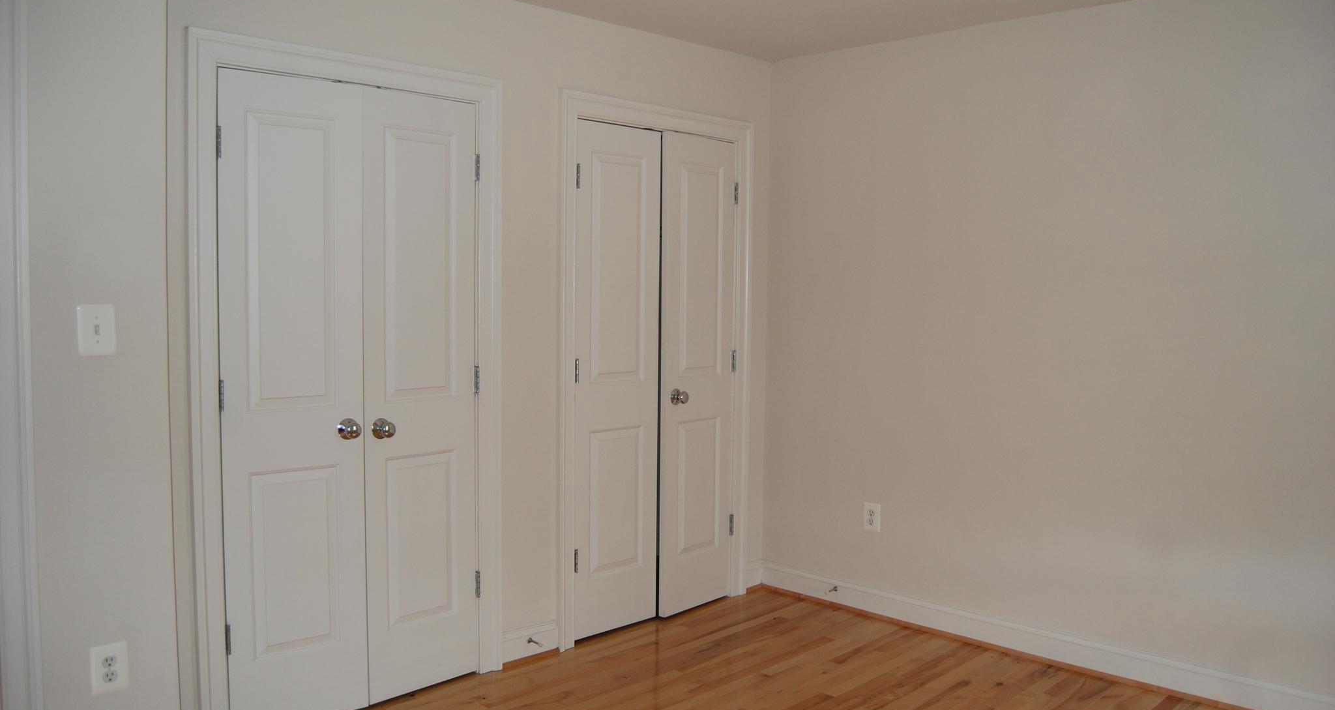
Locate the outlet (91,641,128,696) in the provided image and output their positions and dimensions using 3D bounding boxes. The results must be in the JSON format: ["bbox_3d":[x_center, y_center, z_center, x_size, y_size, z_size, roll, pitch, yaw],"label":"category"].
[{"bbox_3d":[-1.411,0.794,2.530,0.079,0.123,0.009,-3,5,-42],"label":"outlet"}]

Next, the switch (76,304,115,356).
[{"bbox_3d":[-1.410,-0.061,2.473,0.079,0.123,0.012,-3,5,-42],"label":"switch"}]

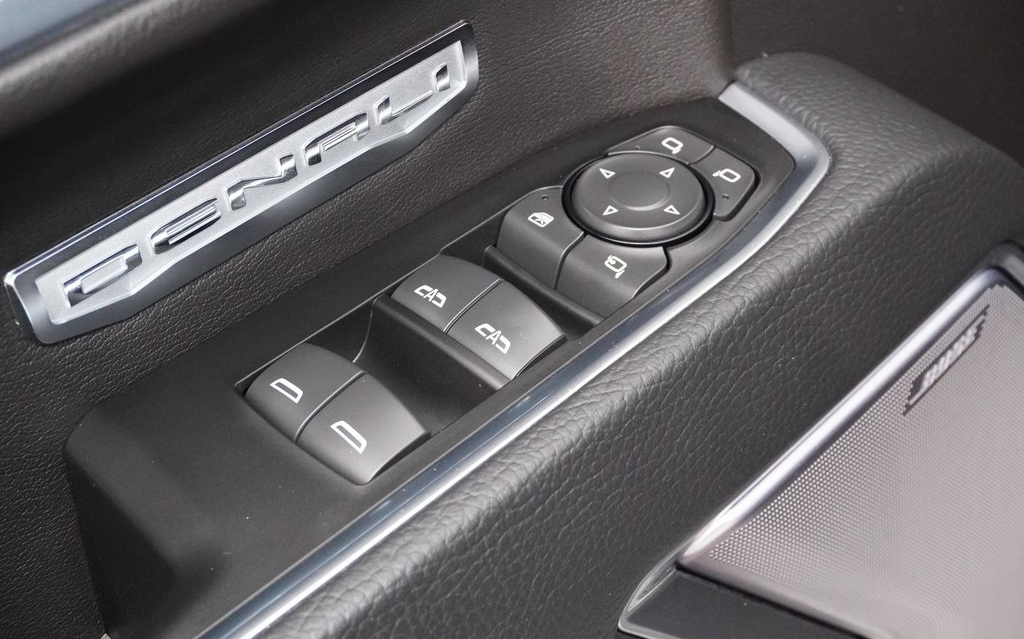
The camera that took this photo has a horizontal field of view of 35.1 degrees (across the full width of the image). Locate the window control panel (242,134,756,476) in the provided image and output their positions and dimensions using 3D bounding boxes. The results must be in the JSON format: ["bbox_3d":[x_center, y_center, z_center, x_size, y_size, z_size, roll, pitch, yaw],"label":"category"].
[{"bbox_3d":[0.004,-0.007,0.411,0.045,0.021,0.151,34,53,31],"label":"window control panel"}]

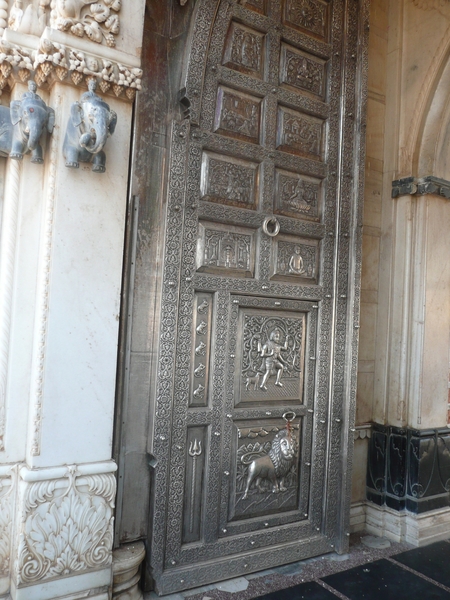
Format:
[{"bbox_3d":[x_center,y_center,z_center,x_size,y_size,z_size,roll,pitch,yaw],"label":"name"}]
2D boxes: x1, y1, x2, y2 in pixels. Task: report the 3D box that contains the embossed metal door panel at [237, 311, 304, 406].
[{"bbox_3d":[0.294,0.357,2.978,0.491,0.568,0.050,4,-3,-29],"label":"embossed metal door panel"}]

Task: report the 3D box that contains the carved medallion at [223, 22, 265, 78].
[{"bbox_3d":[0.130,-1.507,2.921,0.254,0.288,0.045,4,-3,-29],"label":"carved medallion"}]

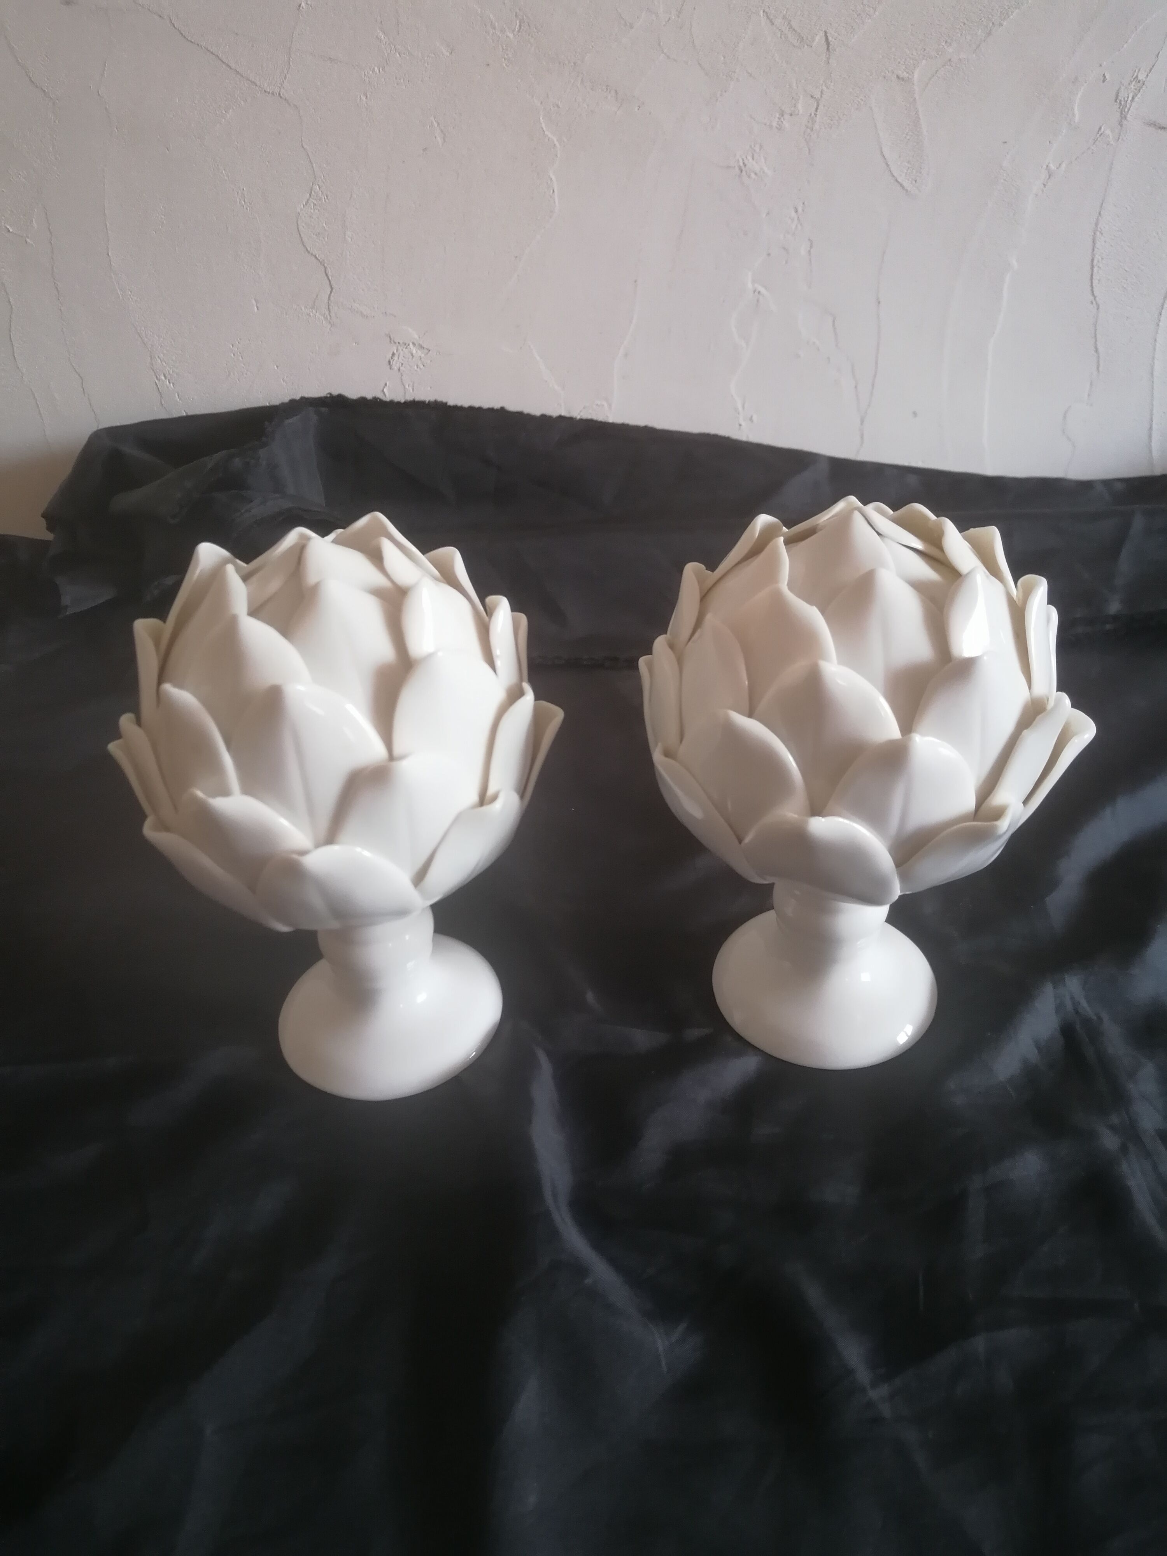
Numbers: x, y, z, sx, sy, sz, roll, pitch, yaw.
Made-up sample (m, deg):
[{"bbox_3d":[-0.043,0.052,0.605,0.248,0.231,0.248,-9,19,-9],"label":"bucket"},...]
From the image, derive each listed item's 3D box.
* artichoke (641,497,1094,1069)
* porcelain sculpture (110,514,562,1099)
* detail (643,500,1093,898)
[{"bbox_3d":[0.106,0.007,0.494,0.167,0.236,0.167,-3,36,0],"label":"artichoke"},{"bbox_3d":[-0.092,0.018,0.491,0.167,0.236,0.167,-3,36,0],"label":"porcelain sculpture"},{"bbox_3d":[0.105,-0.031,0.466,0.167,0.142,0.167,-3,36,0],"label":"detail"}]

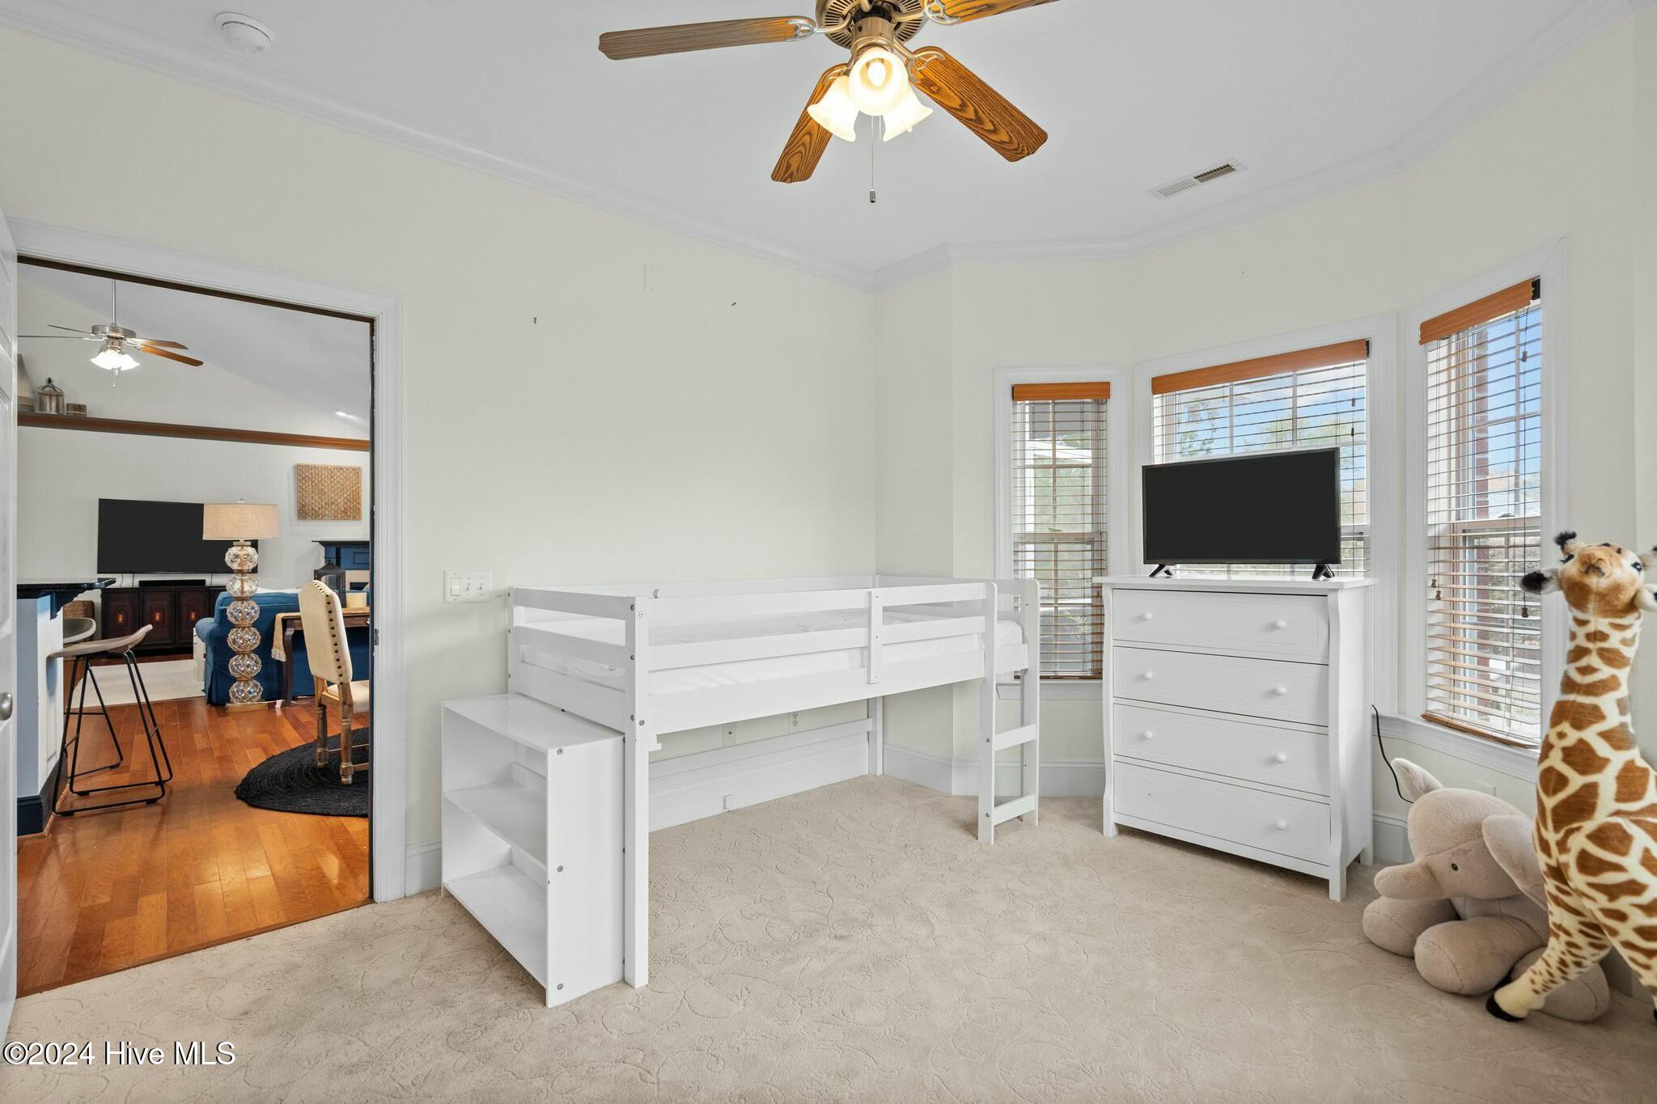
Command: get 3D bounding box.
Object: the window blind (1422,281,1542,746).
[{"bbox_3d":[2.239,-0.117,2.550,0.060,1.485,0.485,0,0,3],"label":"window blind"}]

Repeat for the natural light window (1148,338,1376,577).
[{"bbox_3d":[1.901,-0.108,3.306,0.080,1.510,0.885,0,-1,-42],"label":"natural light window"}]

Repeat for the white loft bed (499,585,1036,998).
[{"bbox_3d":[-0.124,0.679,3.075,1.970,1.094,1.080,0,-1,-42],"label":"white loft bed"}]

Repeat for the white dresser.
[{"bbox_3d":[1.641,0.665,3.022,0.510,1.111,0.905,0,-1,-44],"label":"white dresser"}]

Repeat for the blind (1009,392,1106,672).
[{"bbox_3d":[1.179,-0.103,3.719,0.488,1.500,0.060,0,0,3],"label":"blind"}]

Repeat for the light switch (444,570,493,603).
[{"bbox_3d":[-1.342,0.133,2.748,0.167,0.115,0.015,0,-1,-41],"label":"light switch"}]

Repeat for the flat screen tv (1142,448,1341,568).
[{"bbox_3d":[1.650,-0.152,2.998,0.090,0.462,0.733,0,-1,-43],"label":"flat screen tv"}]

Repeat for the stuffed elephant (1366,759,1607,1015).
[{"bbox_3d":[1.933,0.954,2.214,0.470,0.520,0.570,0,0,10],"label":"stuffed elephant"}]

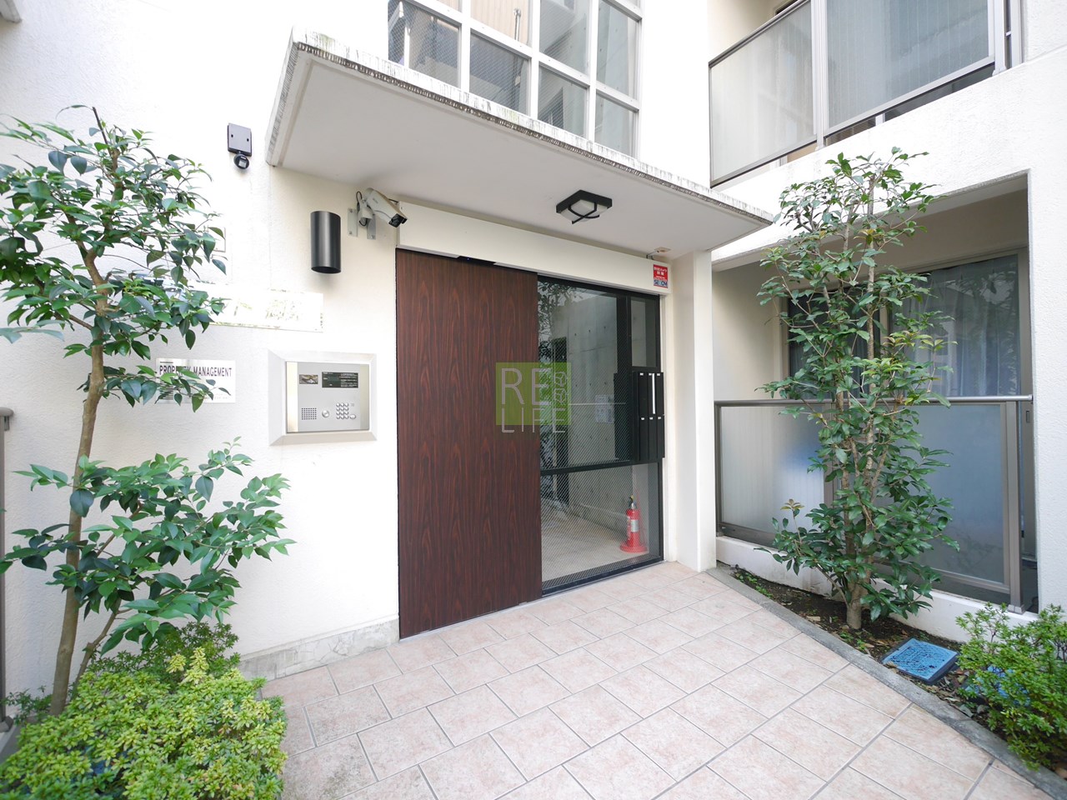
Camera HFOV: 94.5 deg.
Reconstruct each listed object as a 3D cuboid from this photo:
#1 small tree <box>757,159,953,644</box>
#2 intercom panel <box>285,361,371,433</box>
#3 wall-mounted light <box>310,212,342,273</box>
[{"bbox_3d":[1.869,-0.063,2.947,0.870,2.820,0.970,-1,0,-32],"label":"small tree"},{"bbox_3d":[-1.054,-0.013,2.523,0.402,0.352,0.035,-1,0,-34],"label":"intercom panel"},{"bbox_3d":[-1.050,-0.799,2.495,0.142,0.298,0.160,-1,0,-34],"label":"wall-mounted light"}]

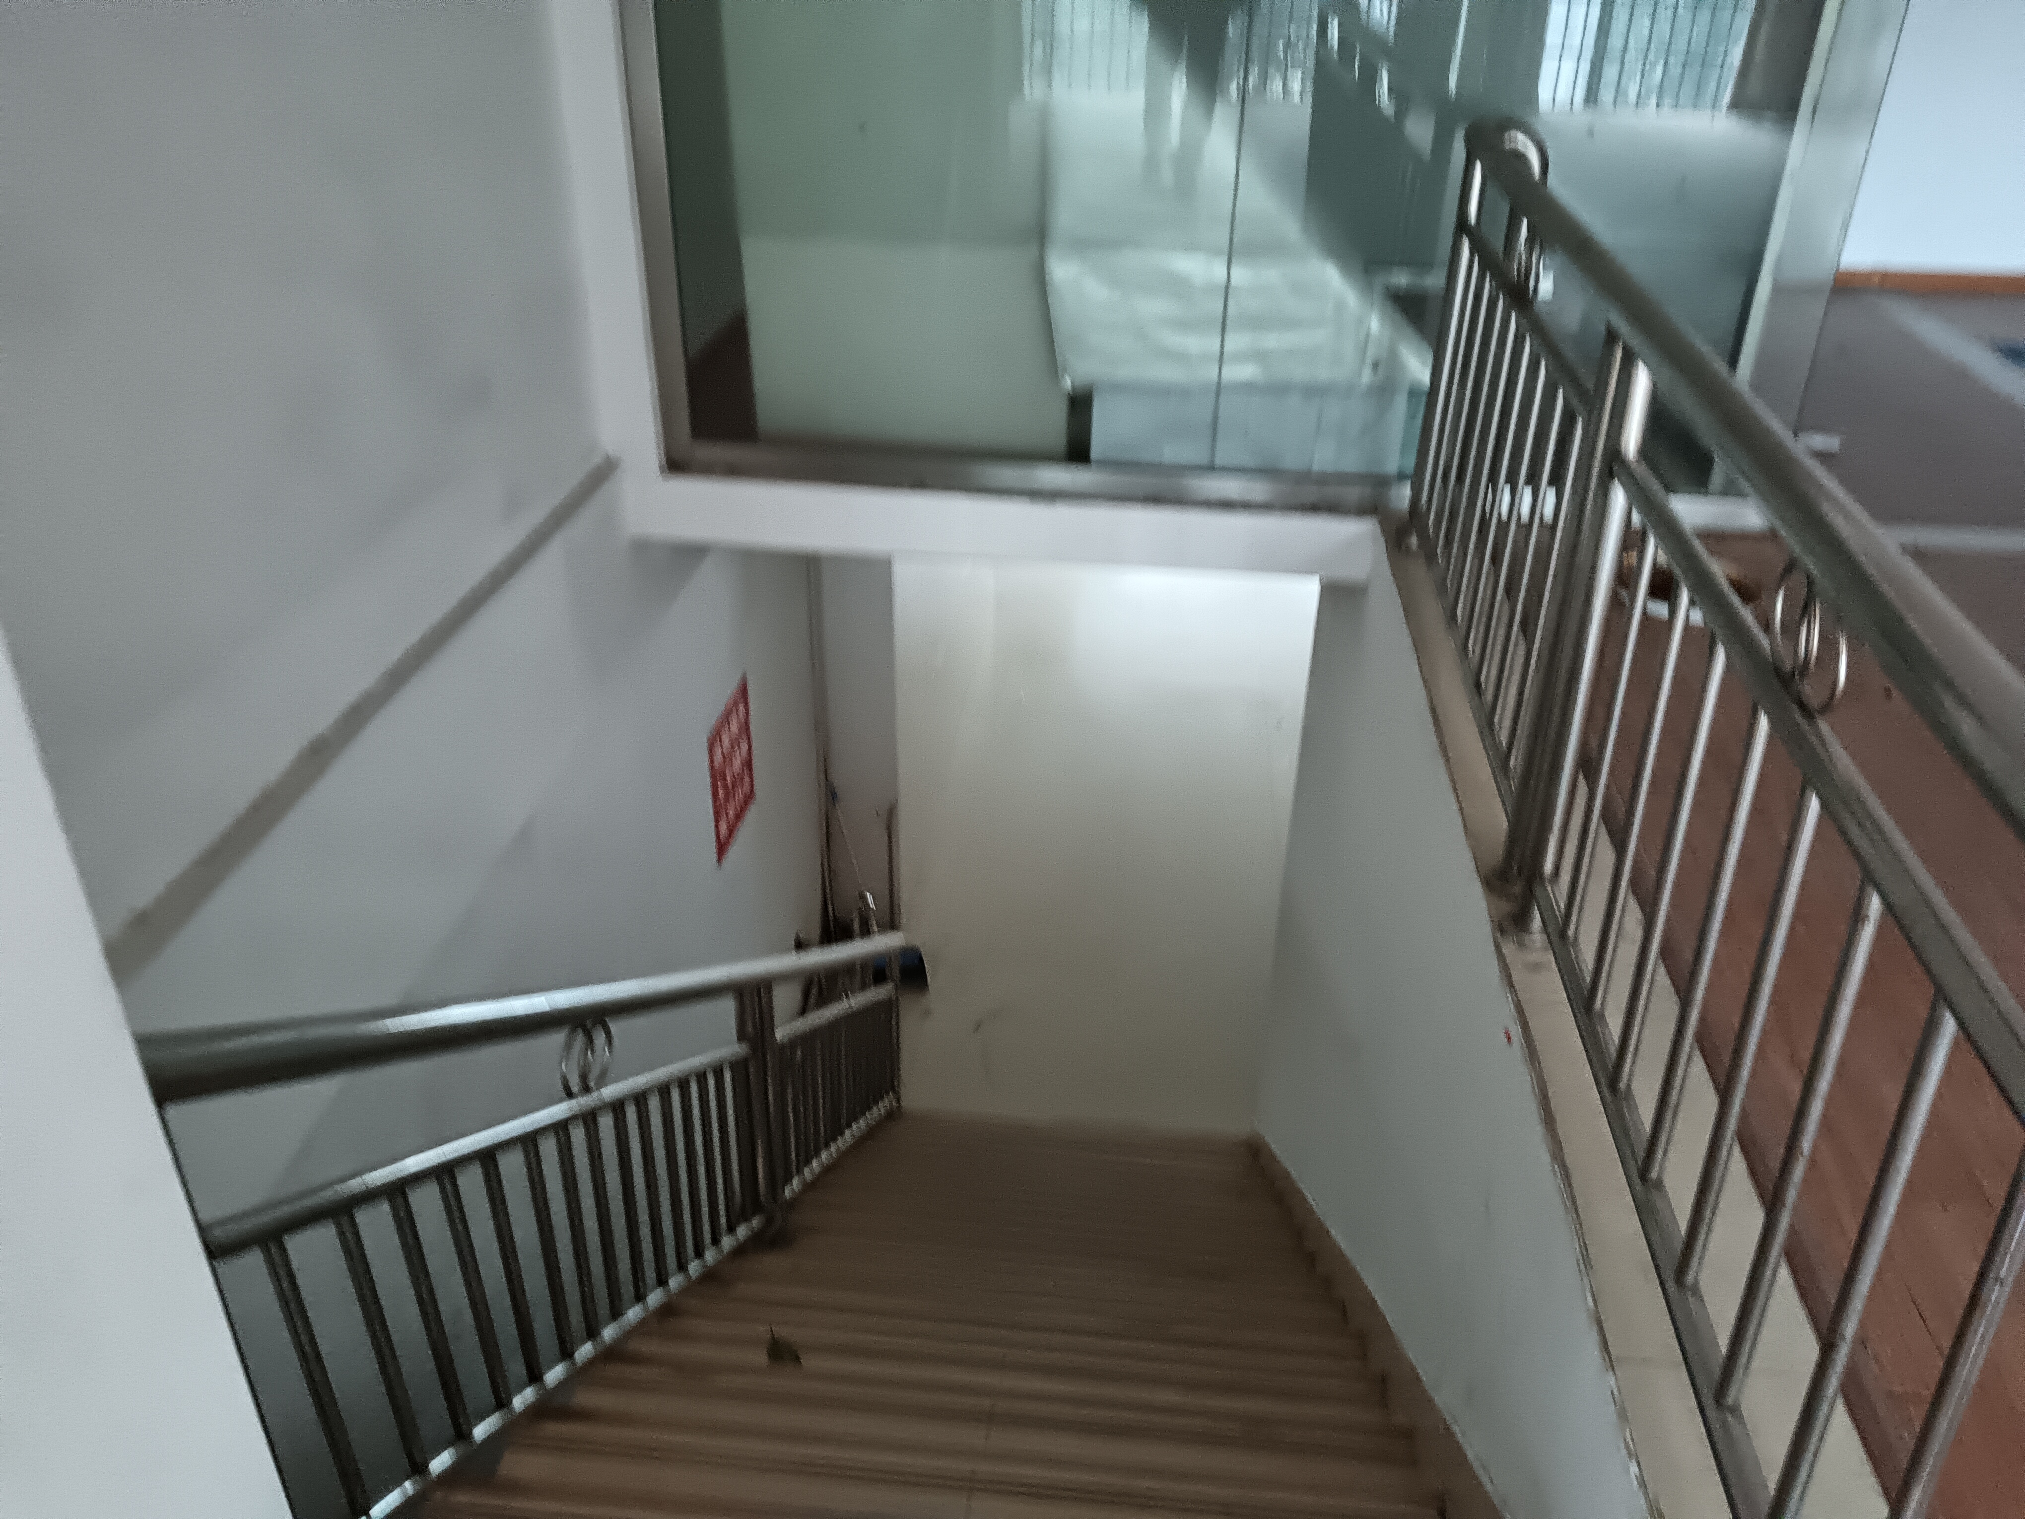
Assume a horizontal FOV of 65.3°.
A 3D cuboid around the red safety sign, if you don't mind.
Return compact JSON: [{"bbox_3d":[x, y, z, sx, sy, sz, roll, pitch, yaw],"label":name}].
[{"bbox_3d":[-0.980,0.034,5.541,0.015,0.490,0.485,3,30,5],"label":"red safety sign"}]

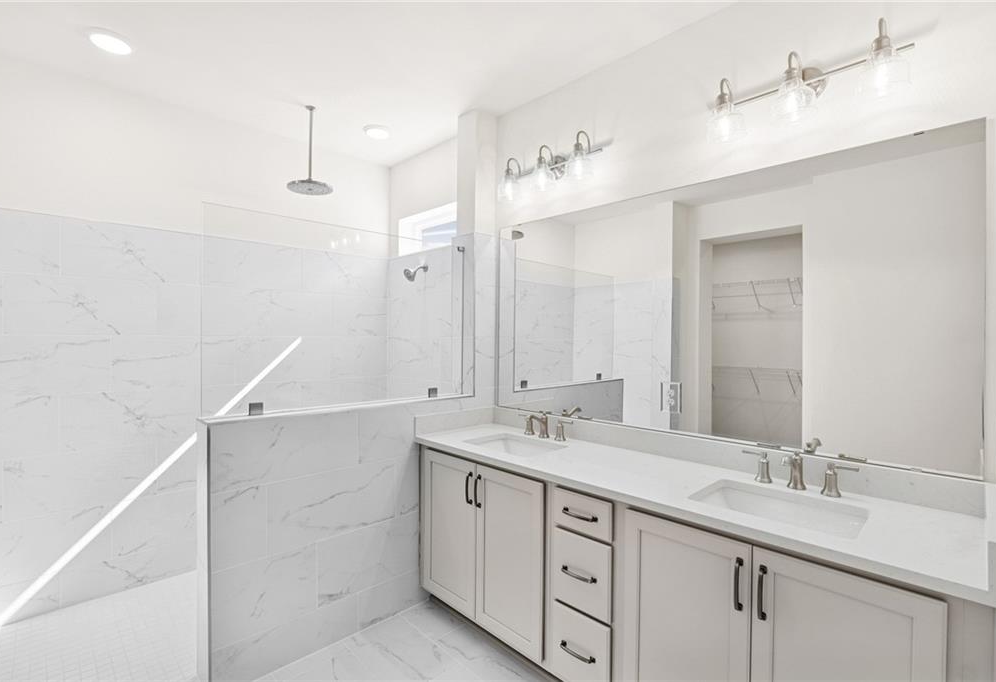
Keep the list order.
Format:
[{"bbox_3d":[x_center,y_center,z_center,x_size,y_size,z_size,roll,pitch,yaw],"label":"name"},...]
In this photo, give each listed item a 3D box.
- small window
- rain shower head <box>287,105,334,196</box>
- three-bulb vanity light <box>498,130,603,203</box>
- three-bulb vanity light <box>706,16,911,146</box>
[{"bbox_3d":[-0.449,-0.795,3.325,0.145,0.285,0.756,0,0,-45],"label":"small window"},{"bbox_3d":[-1.099,-1.132,2.678,0.254,0.473,0.254,0,0,-45],"label":"rain shower head"},{"bbox_3d":[0.262,-0.895,2.360,0.225,0.237,0.592,0,0,-45],"label":"three-bulb vanity light"},{"bbox_3d":[1.042,-0.884,1.576,0.225,0.237,0.592,0,0,-45],"label":"three-bulb vanity light"}]

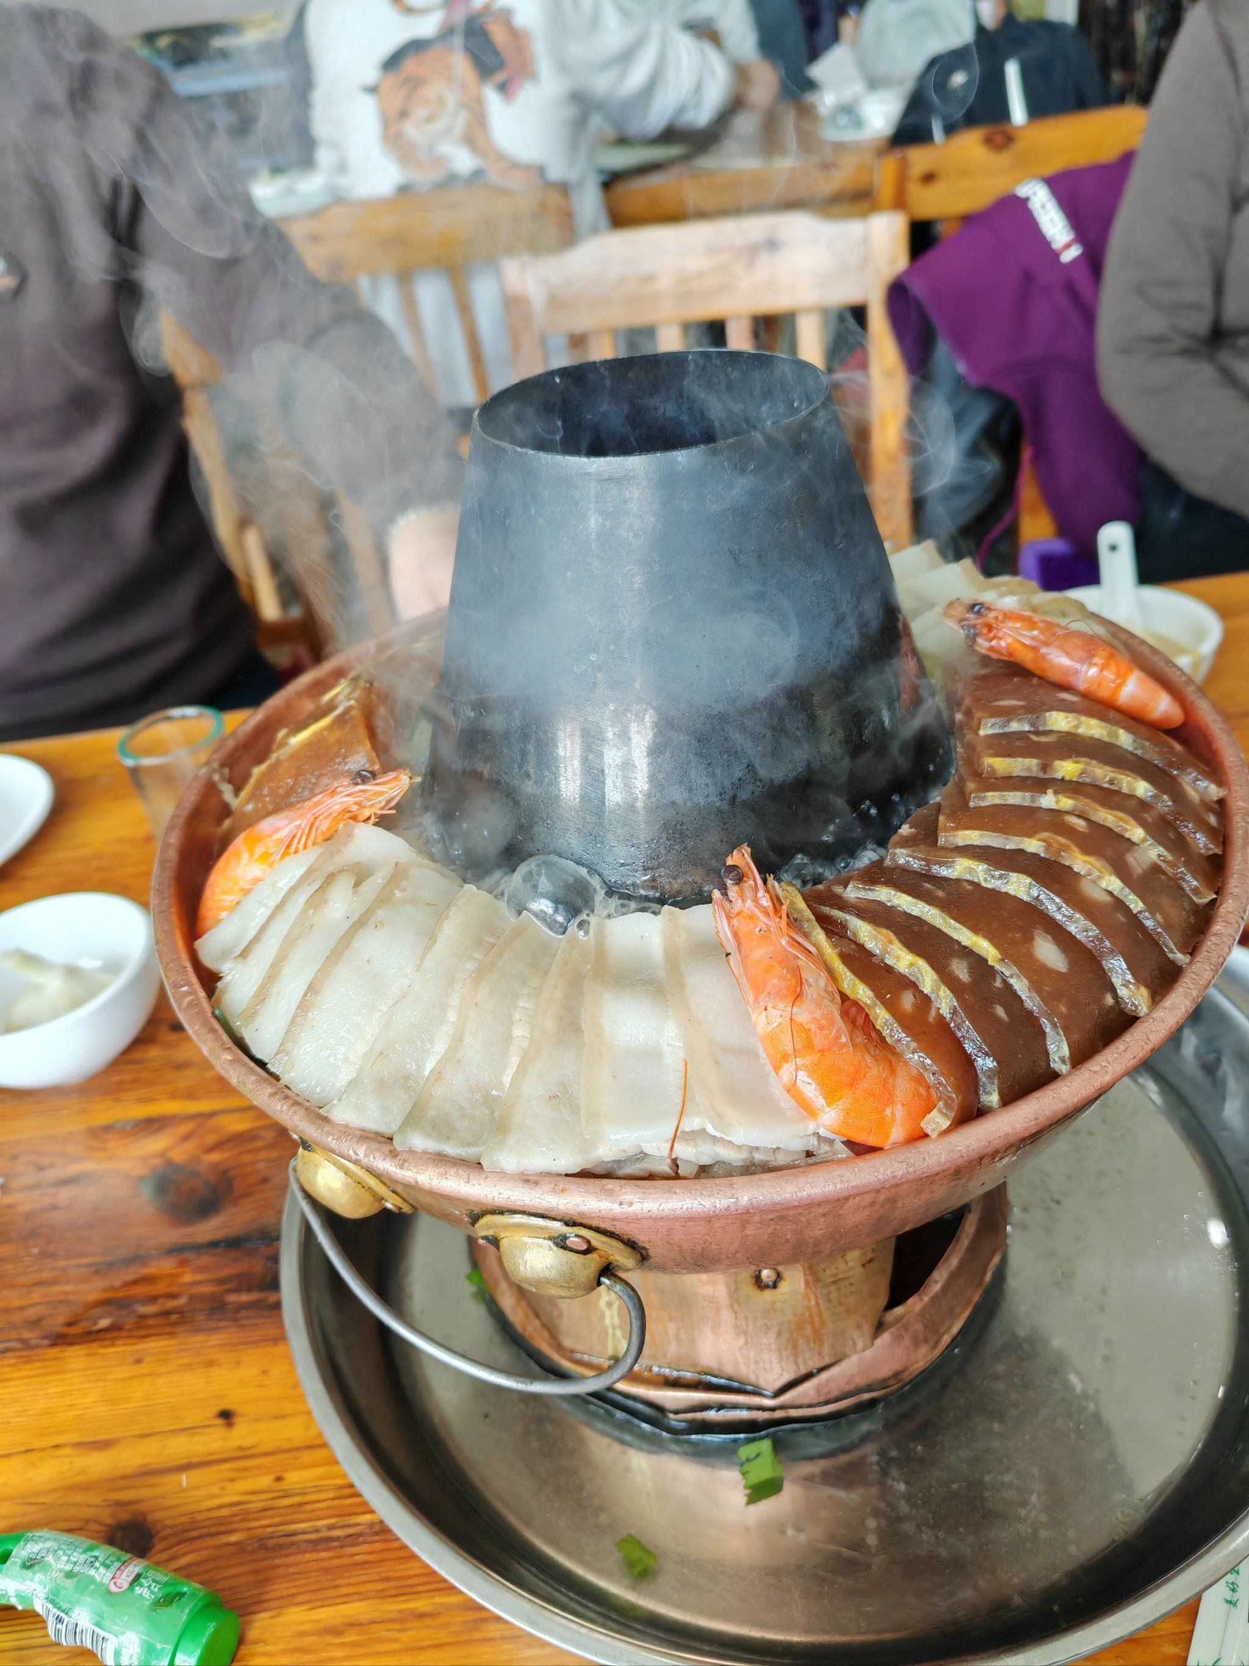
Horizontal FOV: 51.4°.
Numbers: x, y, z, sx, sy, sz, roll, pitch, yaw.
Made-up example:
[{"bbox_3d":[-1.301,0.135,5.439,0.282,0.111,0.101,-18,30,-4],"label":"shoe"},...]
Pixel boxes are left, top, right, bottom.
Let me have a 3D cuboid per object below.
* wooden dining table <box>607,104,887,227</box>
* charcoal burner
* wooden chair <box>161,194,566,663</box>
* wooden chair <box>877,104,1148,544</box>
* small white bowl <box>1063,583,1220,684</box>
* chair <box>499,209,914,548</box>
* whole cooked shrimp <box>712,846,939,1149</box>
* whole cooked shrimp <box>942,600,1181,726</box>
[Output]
[{"bbox_3d":[0.142,-1.050,2.741,1.300,0.750,0.800,-6,37,2],"label":"wooden dining table"},{"bbox_3d":[0.014,-0.061,0.387,0.163,0.138,0.163,-5,37,4],"label":"charcoal burner"},{"bbox_3d":[-0.224,-0.459,1.909,0.430,0.890,0.470,-5,37,4],"label":"wooden chair"},{"bbox_3d":[0.512,-0.578,1.929,0.430,0.890,0.470,-11,37,-3],"label":"wooden chair"},{"bbox_3d":[0.295,-0.098,0.777,0.109,0.055,0.109,-5,37,4],"label":"small white bowl"},{"bbox_3d":[0.126,-0.110,1.381,0.430,0.890,0.470,-5,37,5],"label":"chair"},{"bbox_3d":[0.046,0.037,0.321,0.040,0.025,0.108,-17,38,-12],"label":"whole cooked shrimp"},{"bbox_3d":[0.142,-0.056,0.422,0.100,0.026,0.030,23,47,35],"label":"whole cooked shrimp"}]

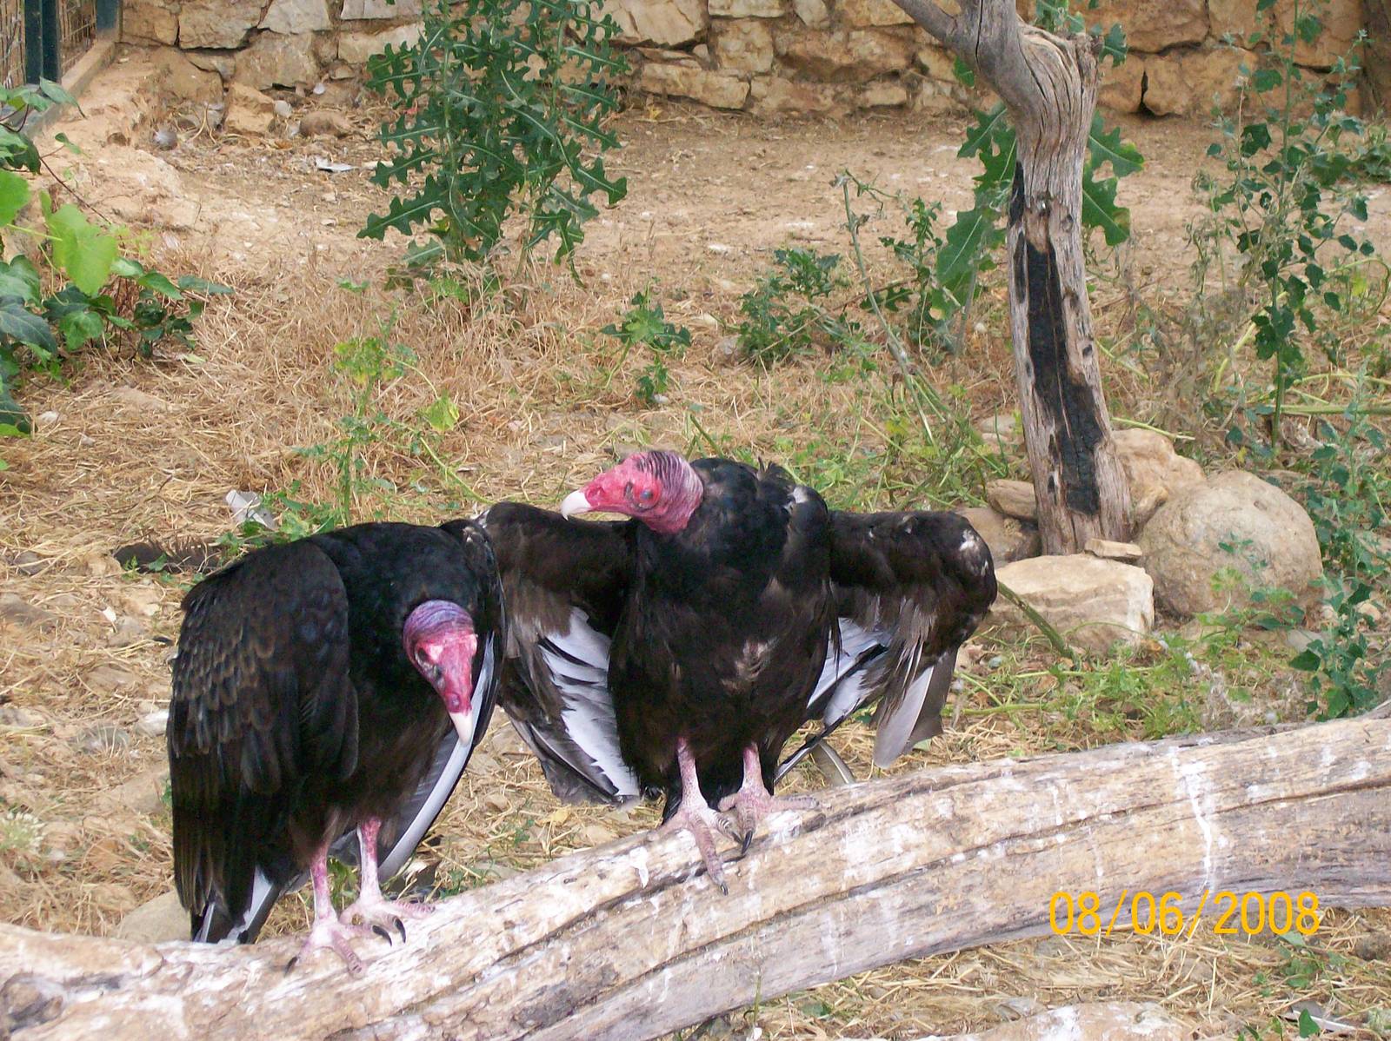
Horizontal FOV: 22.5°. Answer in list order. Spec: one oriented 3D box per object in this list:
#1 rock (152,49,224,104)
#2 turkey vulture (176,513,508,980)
[{"bbox_3d":[-1.222,-1.068,8.400,0.170,0.135,0.130,1,17,0],"label":"rock"},{"bbox_3d":[-0.329,0.205,3.206,0.290,0.460,0.360,-10,21,-33],"label":"turkey vulture"}]

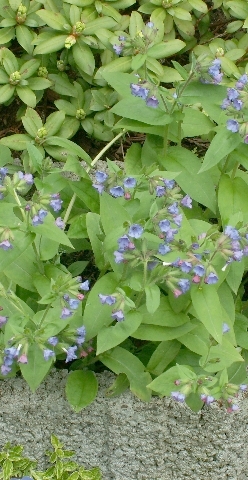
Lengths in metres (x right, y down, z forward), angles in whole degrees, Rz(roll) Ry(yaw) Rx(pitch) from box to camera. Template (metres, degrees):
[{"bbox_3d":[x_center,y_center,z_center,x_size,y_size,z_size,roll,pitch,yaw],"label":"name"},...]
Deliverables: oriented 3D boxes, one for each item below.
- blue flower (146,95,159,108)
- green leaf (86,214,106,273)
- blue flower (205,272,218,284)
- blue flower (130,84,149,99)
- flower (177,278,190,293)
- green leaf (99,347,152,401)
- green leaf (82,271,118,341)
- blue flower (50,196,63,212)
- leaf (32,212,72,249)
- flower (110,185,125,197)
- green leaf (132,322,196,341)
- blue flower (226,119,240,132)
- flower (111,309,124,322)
[{"bbox_3d":[0.032,-0.155,1.300,0.014,0.014,0.014,0,29,0],"label":"blue flower"},{"bbox_3d":[-0.030,0.002,1.280,0.021,0.062,0.017,-6,20,8],"label":"green leaf"},{"bbox_3d":[0.083,0.037,1.102,0.013,0.013,0.013,-5,32,-8],"label":"blue flower"},{"bbox_3d":[0.018,-0.170,1.336,0.021,0.017,0.016,14,30,20],"label":"blue flower"},{"bbox_3d":[0.061,0.047,1.200,0.014,0.013,0.014,3,51,-3],"label":"flower"},{"bbox_3d":[0.003,0.142,1.260,0.074,0.020,0.030,43,59,3],"label":"green leaf"},{"bbox_3d":[-0.025,0.069,1.220,0.038,0.066,0.025,3,22,8],"label":"green leaf"},{"bbox_3d":[-0.074,-0.039,1.270,0.014,0.016,0.014,-10,30,-17],"label":"blue flower"},{"bbox_3d":[-0.070,-0.007,1.133,0.055,0.010,0.029,35,56,22],"label":"leaf"},{"bbox_3d":[-0.007,-0.050,1.185,0.014,0.013,0.013,0,21,0],"label":"flower"},{"bbox_3d":[0.044,0.097,1.270,0.070,0.012,0.030,-14,53,-7],"label":"green leaf"},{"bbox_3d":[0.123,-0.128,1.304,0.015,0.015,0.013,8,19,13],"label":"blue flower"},{"bbox_3d":[-0.006,0.076,1.170,0.014,0.013,0.014,3,29,5],"label":"flower"}]

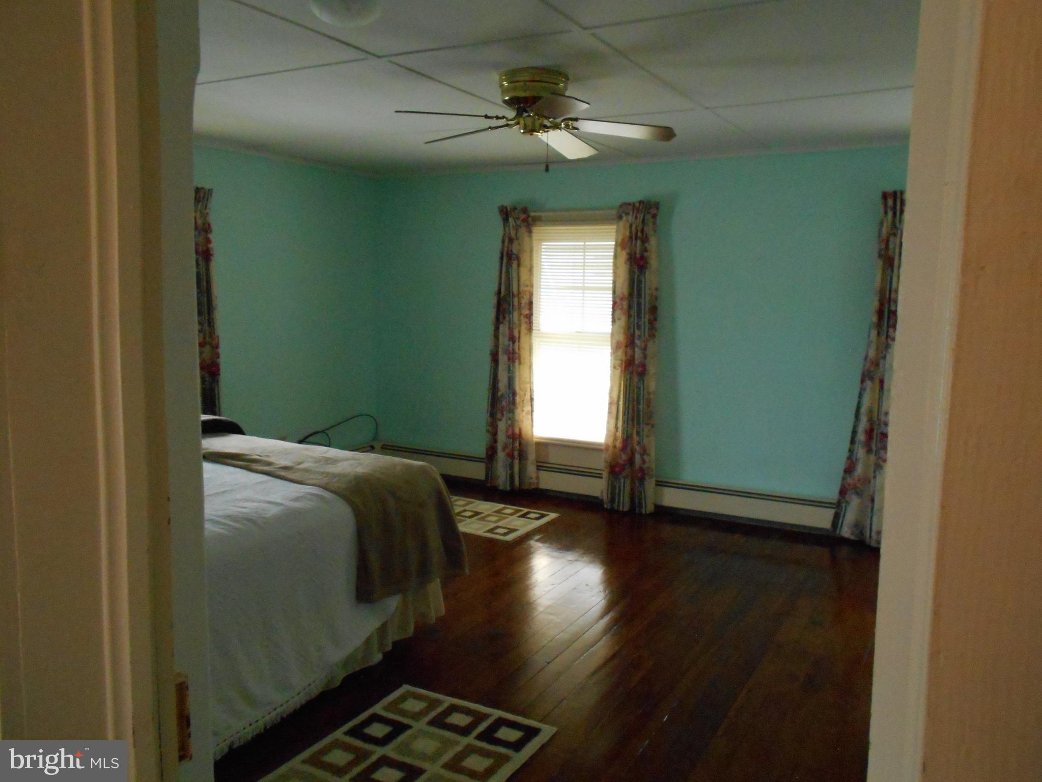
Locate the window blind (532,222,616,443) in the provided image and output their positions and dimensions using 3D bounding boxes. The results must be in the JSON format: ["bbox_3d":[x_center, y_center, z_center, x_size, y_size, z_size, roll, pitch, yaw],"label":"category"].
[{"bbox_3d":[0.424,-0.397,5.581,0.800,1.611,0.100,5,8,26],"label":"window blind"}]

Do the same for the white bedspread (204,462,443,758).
[{"bbox_3d":[-1.457,0.702,3.098,1.620,0.770,1.950,5,9,29],"label":"white bedspread"}]

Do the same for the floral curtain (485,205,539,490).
[{"bbox_3d":[-0.056,-0.287,5.695,0.400,2.067,0.130,5,8,26],"label":"floral curtain"}]

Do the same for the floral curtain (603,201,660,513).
[{"bbox_3d":[0.746,-0.217,5.311,0.350,2.082,0.130,5,8,26],"label":"floral curtain"}]

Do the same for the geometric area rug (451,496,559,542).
[{"bbox_3d":[-0.361,0.823,5.273,1.060,0.012,0.660,5,9,29],"label":"geometric area rug"}]

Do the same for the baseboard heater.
[{"bbox_3d":[0.416,0.664,5.681,3.511,0.236,0.075,5,8,26],"label":"baseboard heater"}]

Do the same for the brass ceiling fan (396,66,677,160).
[{"bbox_3d":[0.049,-1.153,3.182,1.180,0.250,1.180,5,9,29],"label":"brass ceiling fan"}]

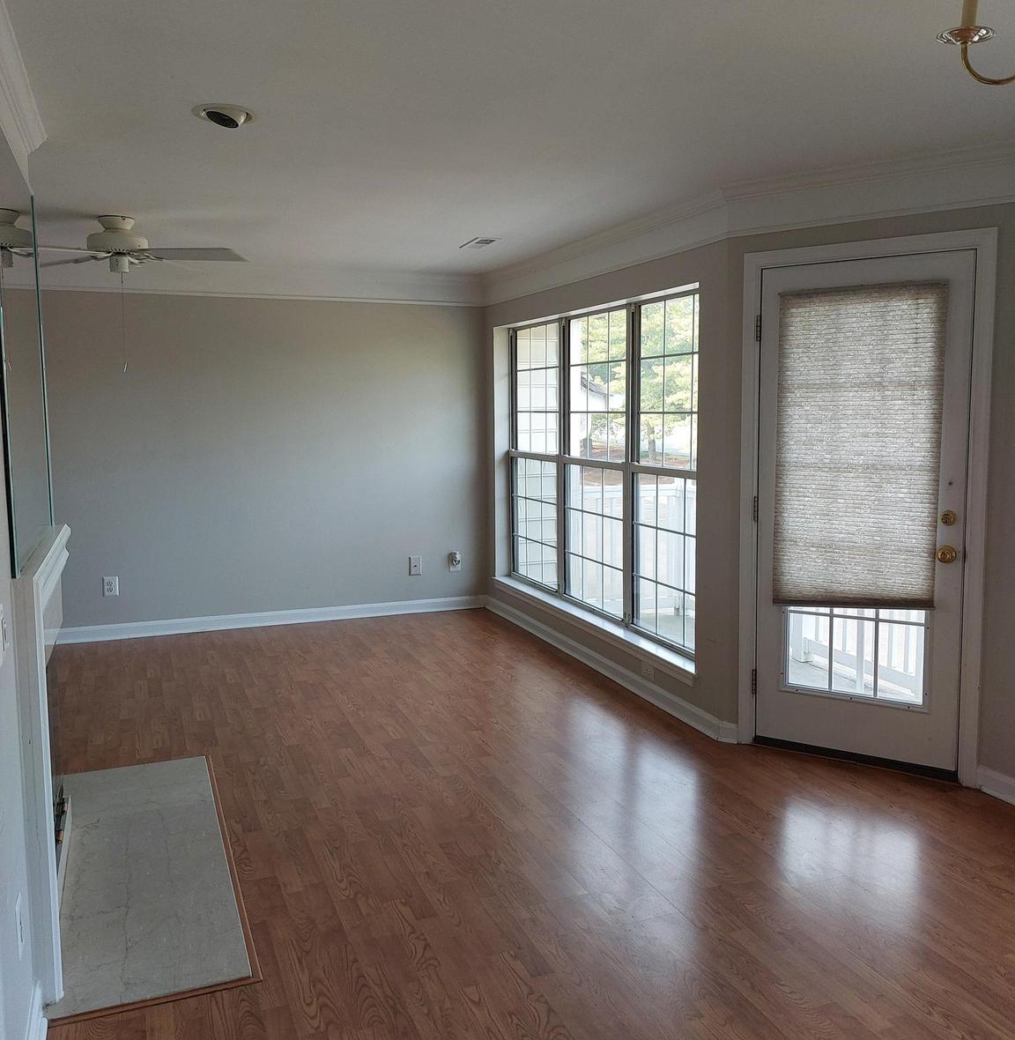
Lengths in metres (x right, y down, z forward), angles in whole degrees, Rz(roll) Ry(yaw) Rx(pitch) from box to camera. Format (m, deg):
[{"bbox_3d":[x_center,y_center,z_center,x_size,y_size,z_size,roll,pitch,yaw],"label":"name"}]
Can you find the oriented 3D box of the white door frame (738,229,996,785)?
[{"bbox_3d":[1.452,-0.046,3.875,0.970,2.137,0.120,4,8,32],"label":"white door frame"}]

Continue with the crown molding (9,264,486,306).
[{"bbox_3d":[-1.596,-1.573,6.200,3.070,0.200,0.100,-3,7,-21],"label":"crown molding"}]

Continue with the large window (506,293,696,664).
[{"bbox_3d":[0.476,-0.333,5.560,0.120,1.780,2.590,-3,7,-21],"label":"large window"}]

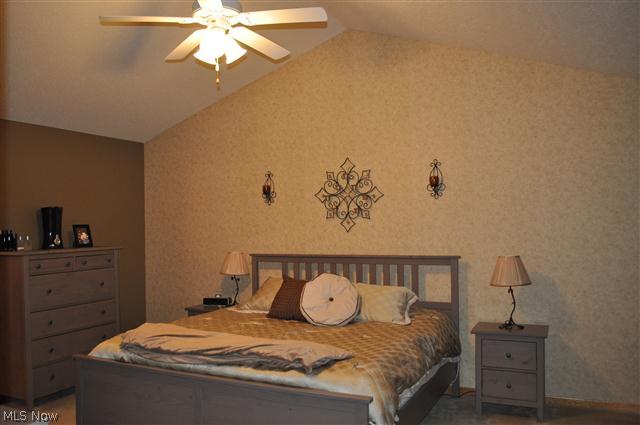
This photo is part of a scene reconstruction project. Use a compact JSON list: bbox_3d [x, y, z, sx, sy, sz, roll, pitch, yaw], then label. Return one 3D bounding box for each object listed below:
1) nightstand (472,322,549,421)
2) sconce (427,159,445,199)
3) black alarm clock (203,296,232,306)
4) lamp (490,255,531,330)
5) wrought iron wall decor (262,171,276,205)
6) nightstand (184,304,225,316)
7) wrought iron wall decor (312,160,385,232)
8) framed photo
[{"bbox_3d":[1.485,1.220,3.733,0.532,0.640,0.374,-2,-2,27],"label":"nightstand"},{"bbox_3d":[1.011,-0.291,4.205,0.158,0.353,0.108,-2,-2,27],"label":"sconce"},{"bbox_3d":[-1.105,0.951,5.094,0.286,0.084,0.118,-1,-2,12],"label":"black alarm clock"},{"bbox_3d":[1.497,0.622,3.760,0.300,0.561,0.300,-2,-2,27],"label":"lamp"},{"bbox_3d":[-0.534,-0.247,5.000,0.163,0.360,0.108,-2,-2,27],"label":"wrought iron wall decor"},{"bbox_3d":[-1.098,1.319,5.061,0.532,0.640,0.374,-2,-2,27],"label":"nightstand"},{"bbox_3d":[0.264,-0.170,4.626,0.734,0.724,0.034,-2,-2,27],"label":"wrought iron wall decor"},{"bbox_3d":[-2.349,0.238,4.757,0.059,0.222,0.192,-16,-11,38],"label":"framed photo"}]

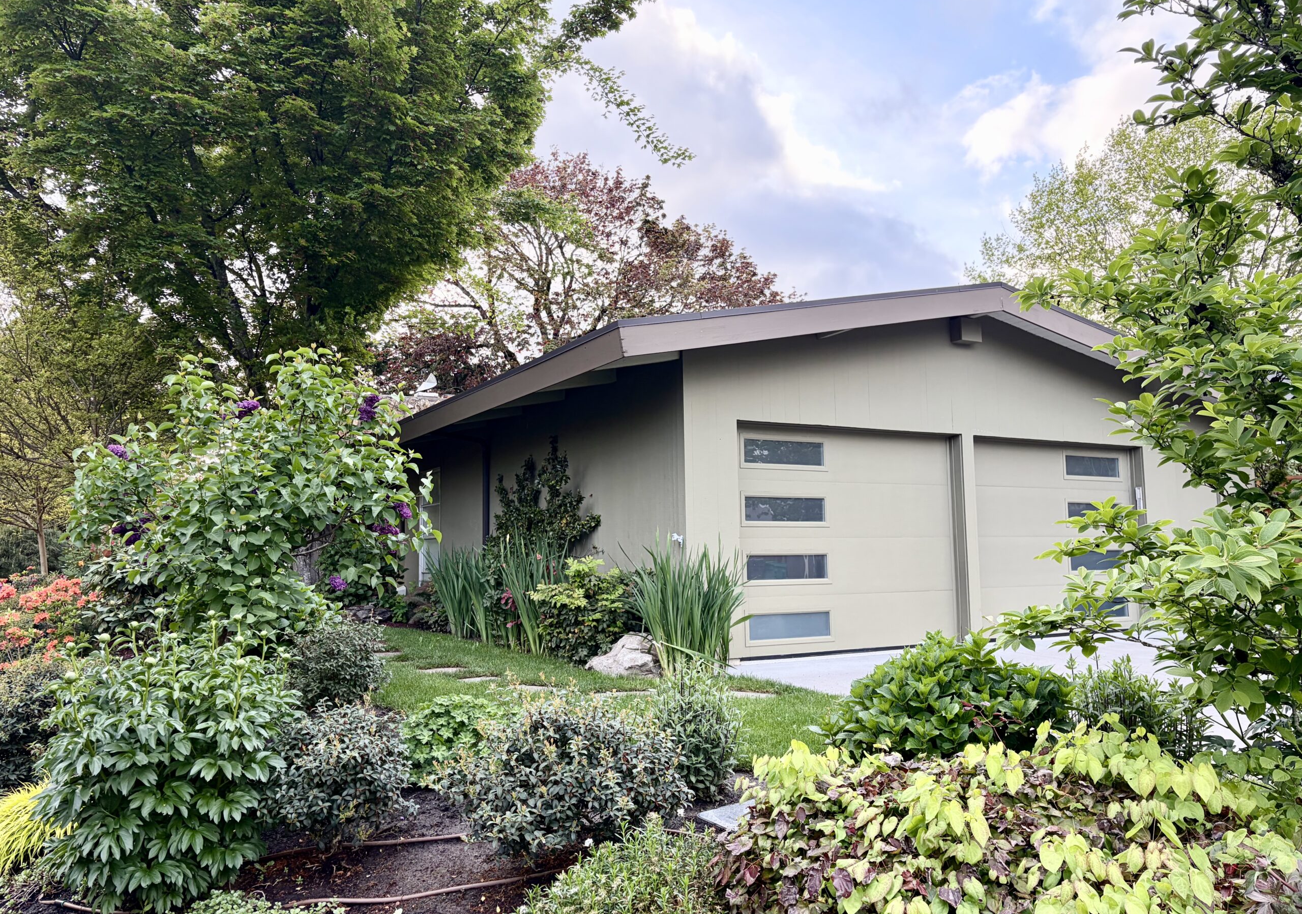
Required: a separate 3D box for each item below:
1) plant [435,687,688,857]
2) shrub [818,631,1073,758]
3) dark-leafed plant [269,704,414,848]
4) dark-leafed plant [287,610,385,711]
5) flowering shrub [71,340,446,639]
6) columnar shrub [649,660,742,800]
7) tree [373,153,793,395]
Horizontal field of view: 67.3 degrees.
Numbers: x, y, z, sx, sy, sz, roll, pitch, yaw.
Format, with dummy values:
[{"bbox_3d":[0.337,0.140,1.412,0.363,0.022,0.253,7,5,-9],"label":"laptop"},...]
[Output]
[{"bbox_3d":[-0.332,1.171,3.650,0.930,0.610,0.750,-1,-6,0],"label":"plant"},{"bbox_3d":[1.445,1.182,4.800,1.210,0.645,1.050,-1,-6,0],"label":"shrub"},{"bbox_3d":[-1.176,1.214,3.700,0.540,0.560,0.520,-1,-6,0],"label":"dark-leafed plant"},{"bbox_3d":[-2.022,1.354,6.300,0.660,0.705,0.630,-1,-6,0],"label":"dark-leafed plant"},{"bbox_3d":[-2.606,0.496,6.400,2.300,2.430,2.100,-1,-6,0],"label":"flowering shrub"},{"bbox_3d":[0.195,1.196,4.300,0.410,0.615,0.410,-1,-6,0],"label":"columnar shrub"},{"bbox_3d":[-1.782,-1.934,23.000,10.400,10.300,9.500,-1,-6,0],"label":"tree"}]

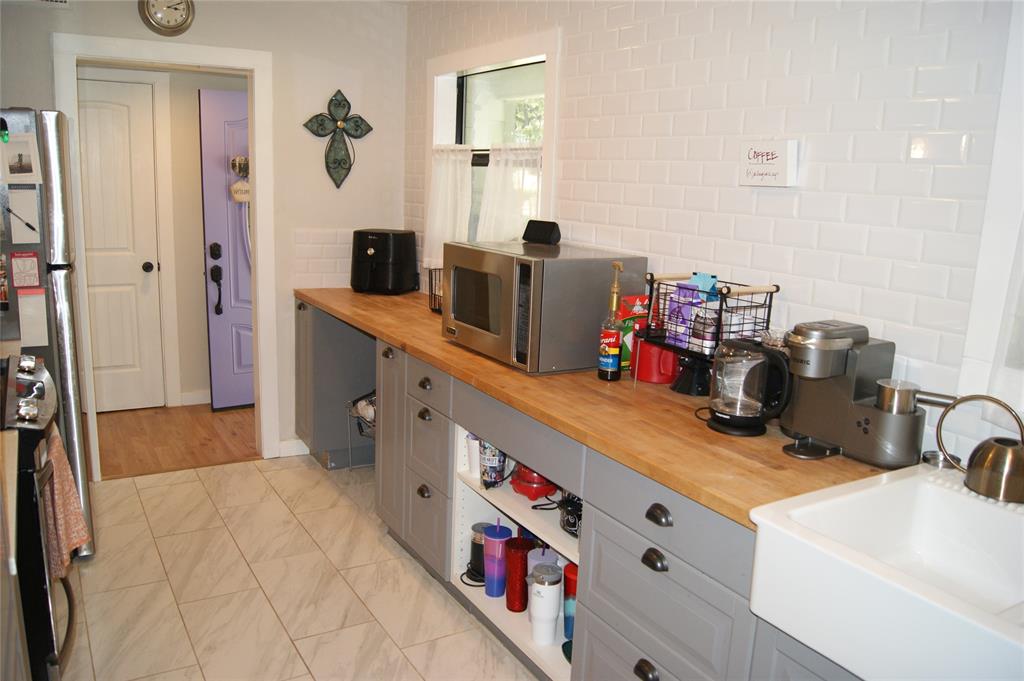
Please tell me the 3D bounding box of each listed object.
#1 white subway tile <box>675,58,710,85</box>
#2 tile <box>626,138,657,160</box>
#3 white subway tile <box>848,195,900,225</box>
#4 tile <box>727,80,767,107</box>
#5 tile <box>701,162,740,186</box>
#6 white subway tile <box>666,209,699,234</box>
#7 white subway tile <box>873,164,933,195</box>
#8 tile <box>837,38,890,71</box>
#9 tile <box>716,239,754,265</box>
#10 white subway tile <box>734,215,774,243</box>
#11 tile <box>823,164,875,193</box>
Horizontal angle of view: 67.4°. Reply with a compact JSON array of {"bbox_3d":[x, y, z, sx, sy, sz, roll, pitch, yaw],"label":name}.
[{"bbox_3d":[0.585,-0.861,2.477,0.010,0.079,0.153,-5,14,-32],"label":"white subway tile"},{"bbox_3d":[0.461,-0.679,2.731,0.009,0.076,0.152,-7,15,-32],"label":"tile"},{"bbox_3d":[0.924,-0.334,1.957,0.009,0.075,0.150,-5,14,-31],"label":"white subway tile"},{"bbox_3d":[0.702,-0.738,2.298,0.010,0.076,0.152,-5,14,-32],"label":"tile"},{"bbox_3d":[0.649,-0.516,2.387,0.009,0.075,0.150,-5,14,-31],"label":"tile"},{"bbox_3d":[0.564,-0.393,2.546,0.010,0.076,0.152,-5,14,-32],"label":"white subway tile"},{"bbox_3d":[0.979,-0.401,1.923,0.010,0.077,0.151,-6,15,-32],"label":"white subway tile"},{"bbox_3d":[0.891,-0.724,1.953,0.010,0.076,0.152,-5,14,-32],"label":"tile"},{"bbox_3d":[0.681,-0.270,2.371,0.010,0.076,0.152,-5,14,-32],"label":"tile"},{"bbox_3d":[0.724,-0.334,2.291,0.009,0.075,0.150,-5,14,-31],"label":"white subway tile"},{"bbox_3d":[0.892,-0.427,2.030,0.010,0.079,0.153,-5,14,-32],"label":"tile"}]

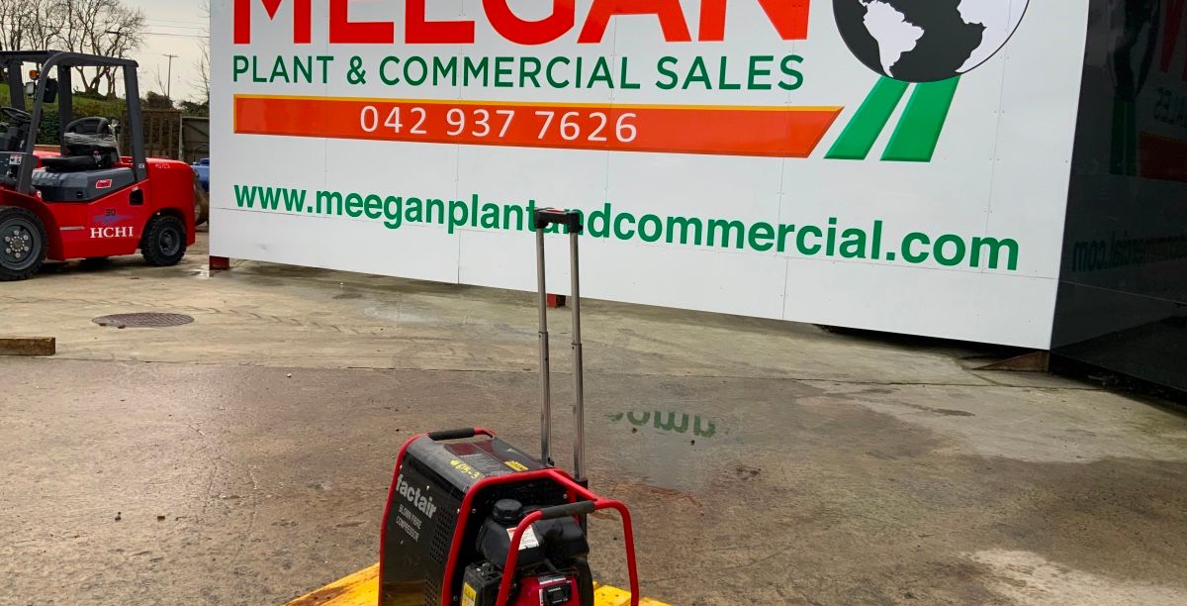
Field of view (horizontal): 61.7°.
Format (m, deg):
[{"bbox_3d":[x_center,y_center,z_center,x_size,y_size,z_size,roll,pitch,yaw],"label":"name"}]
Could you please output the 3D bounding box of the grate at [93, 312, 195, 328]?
[{"bbox_3d":[-3.233,0.136,7.152,0.668,0.030,0.668,3,8,0],"label":"grate"}]

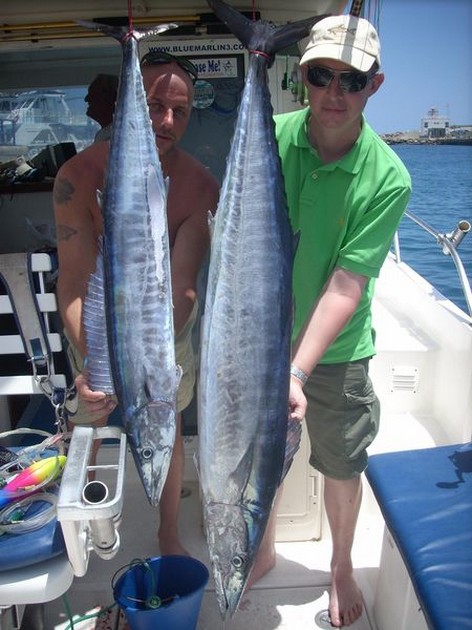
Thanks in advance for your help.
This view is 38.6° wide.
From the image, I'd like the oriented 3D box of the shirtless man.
[{"bbox_3d":[-0.300,0.076,2.120,0.510,1.670,0.500,-1,15,-5],"label":"shirtless man"}]

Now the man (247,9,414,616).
[{"bbox_3d":[0.195,0.128,1.865,0.500,1.700,0.500,4,15,14],"label":"man"}]

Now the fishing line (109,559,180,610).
[{"bbox_3d":[-0.240,0.735,1.797,0.180,0.110,0.120,0,15,0],"label":"fishing line"}]

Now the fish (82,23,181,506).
[{"bbox_3d":[-0.245,-0.062,1.742,0.230,1.270,0.130,-1,15,-6],"label":"fish"}]

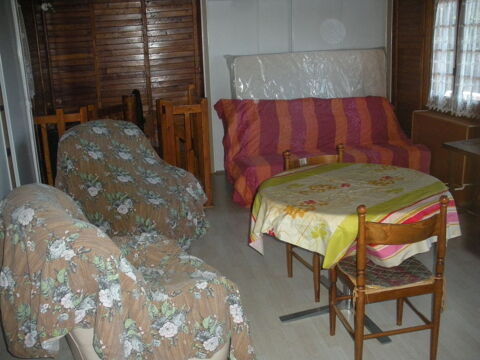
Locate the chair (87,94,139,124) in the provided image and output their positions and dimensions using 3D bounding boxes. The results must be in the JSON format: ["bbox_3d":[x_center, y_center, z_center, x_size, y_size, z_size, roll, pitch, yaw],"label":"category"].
[{"bbox_3d":[-1.233,-0.255,4.853,0.460,1.020,0.460,-10,18,-23],"label":"chair"}]

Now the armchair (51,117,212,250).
[{"bbox_3d":[-0.829,0.033,3.860,0.860,0.960,0.820,11,21,39],"label":"armchair"}]

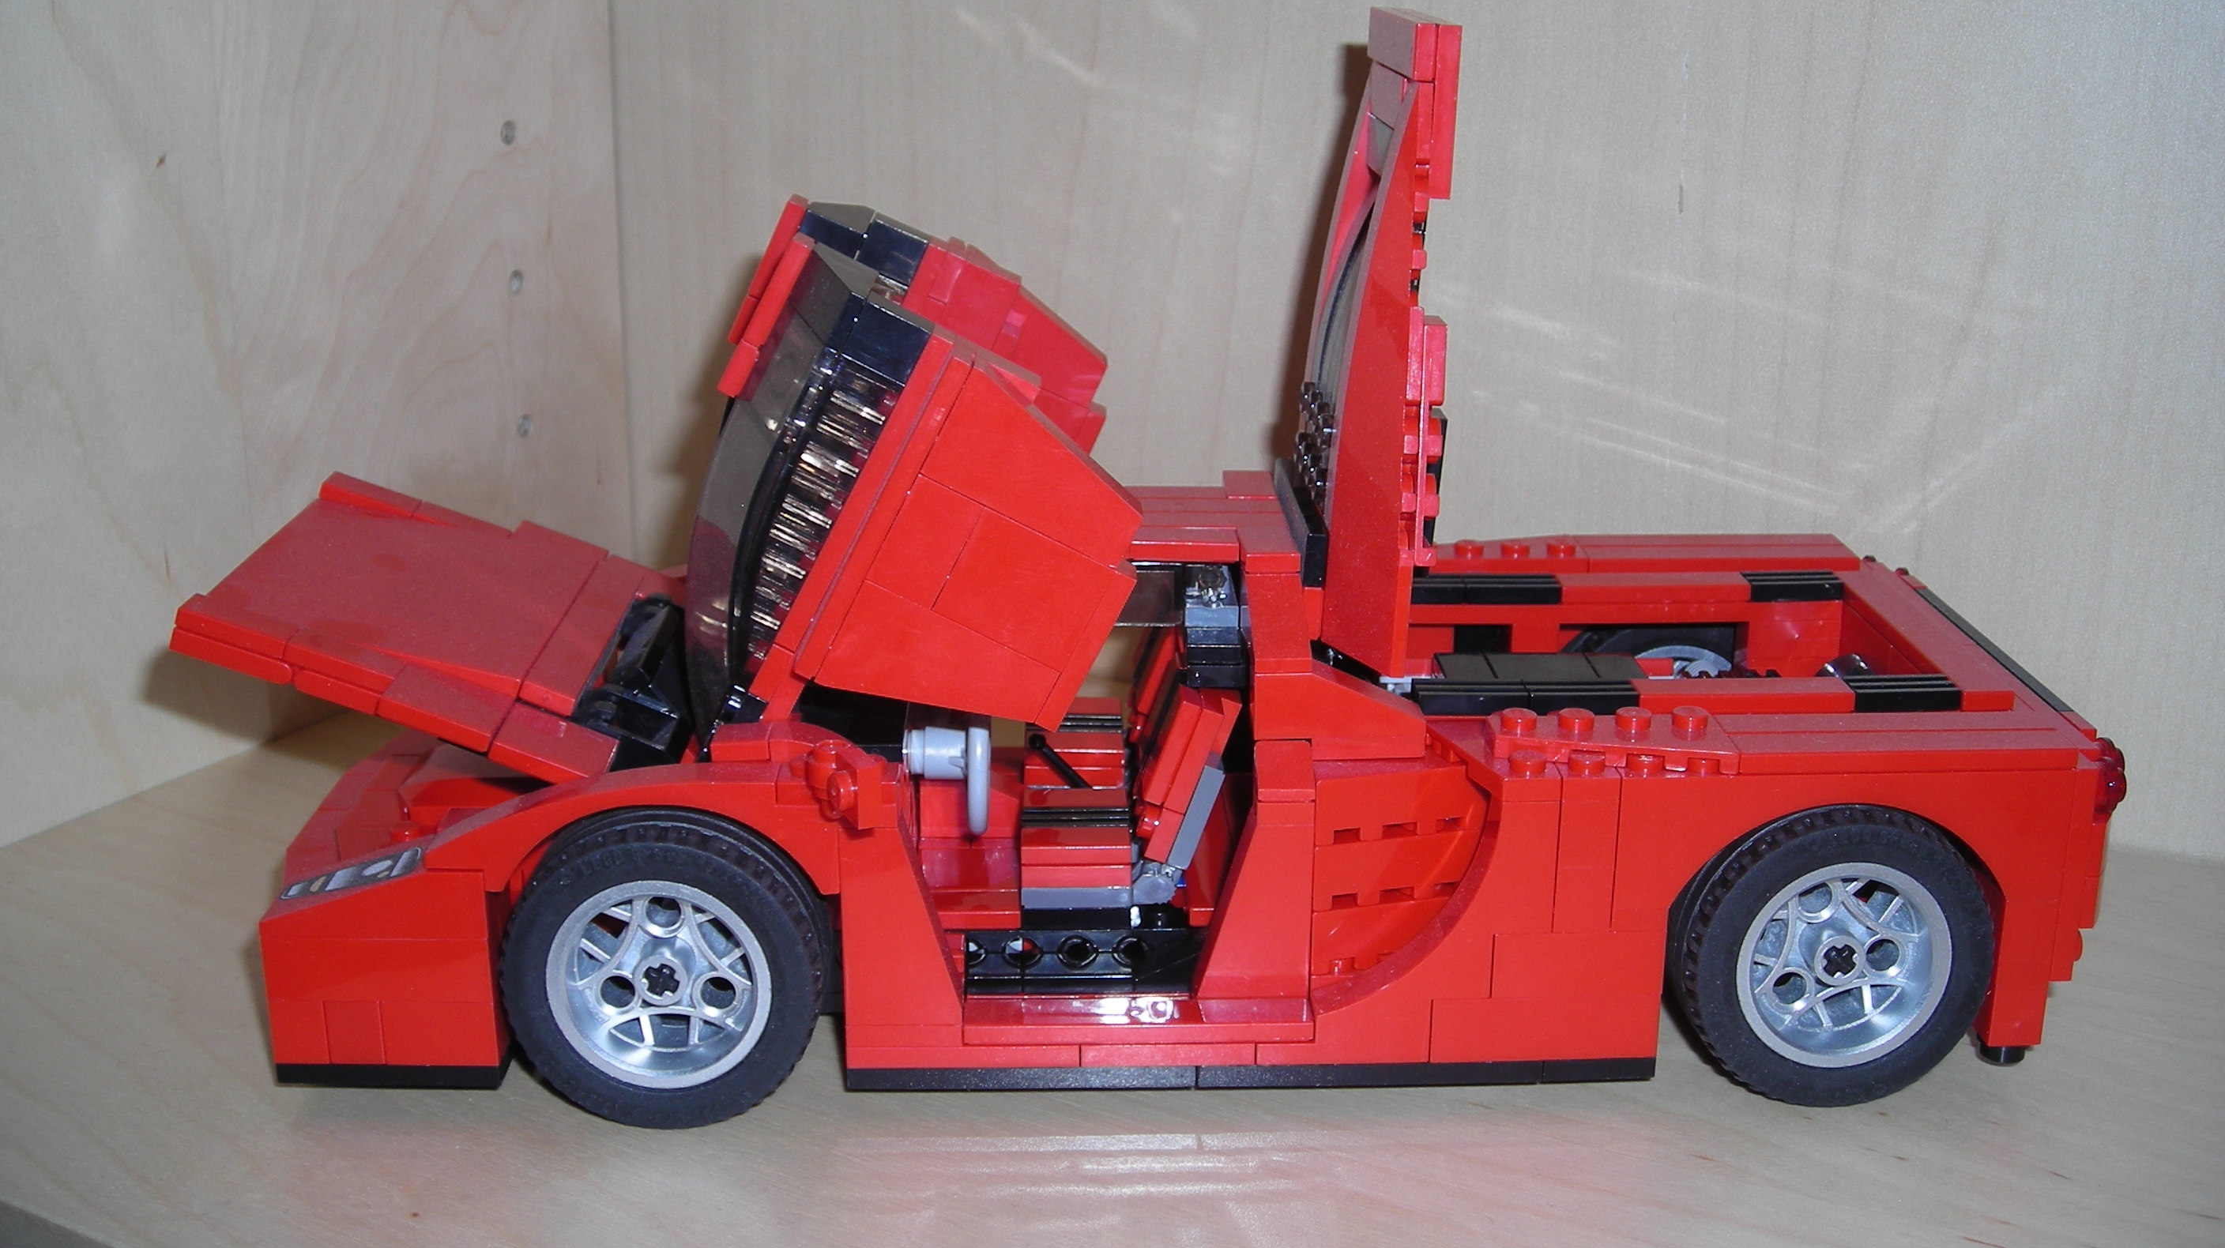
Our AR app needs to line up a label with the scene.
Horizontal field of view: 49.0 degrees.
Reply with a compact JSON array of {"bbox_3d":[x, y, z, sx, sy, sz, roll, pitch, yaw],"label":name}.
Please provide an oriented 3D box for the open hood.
[{"bbox_3d":[-0.102,0.000,0.384,0.065,0.008,0.080,18,15,-6],"label":"open hood"}]

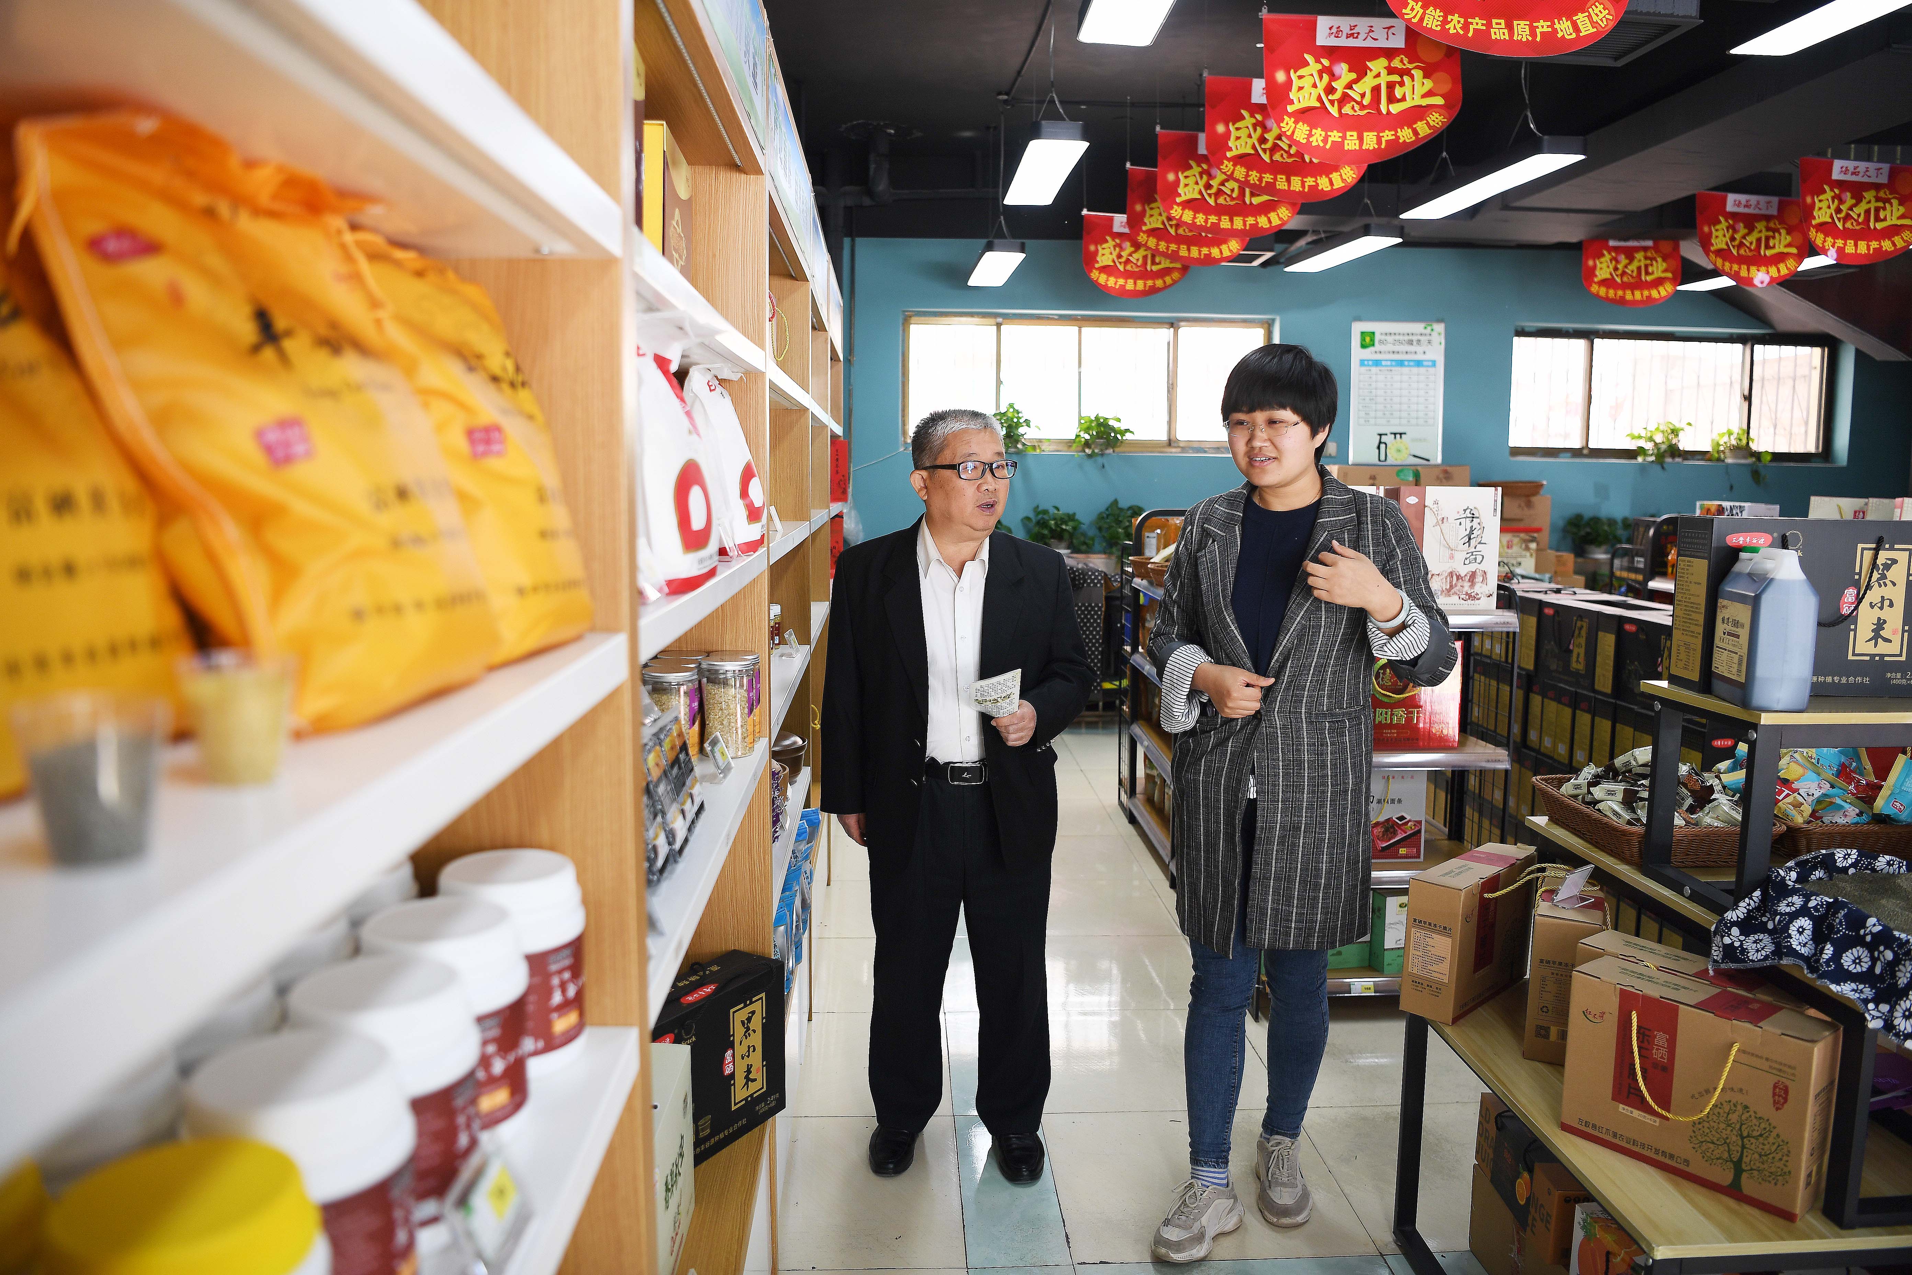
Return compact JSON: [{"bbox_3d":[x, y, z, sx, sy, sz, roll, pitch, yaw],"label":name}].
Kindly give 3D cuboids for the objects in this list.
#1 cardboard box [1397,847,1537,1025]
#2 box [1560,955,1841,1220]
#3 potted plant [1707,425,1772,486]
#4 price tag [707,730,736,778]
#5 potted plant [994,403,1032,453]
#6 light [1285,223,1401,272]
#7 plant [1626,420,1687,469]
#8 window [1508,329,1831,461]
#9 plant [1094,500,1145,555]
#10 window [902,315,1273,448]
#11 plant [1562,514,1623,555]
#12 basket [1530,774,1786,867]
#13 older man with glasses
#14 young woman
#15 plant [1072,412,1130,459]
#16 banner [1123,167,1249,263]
[{"bbox_3d":[1.038,0.592,2.568,0.335,0.266,0.103,-6,10,-42],"label":"cardboard box"},{"bbox_3d":[1.130,0.676,1.948,0.109,0.268,0.332,-5,9,-39],"label":"box"},{"bbox_3d":[5.135,-1.190,8.354,0.340,0.380,0.260,0,7,-3],"label":"potted plant"},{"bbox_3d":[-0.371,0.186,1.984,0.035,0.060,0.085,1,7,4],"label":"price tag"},{"bbox_3d":[0.362,-1.328,8.122,0.270,0.330,0.270,0,7,-3],"label":"potted plant"},{"bbox_3d":[2.080,-2.085,6.889,0.220,0.065,1.130,0,7,-3],"label":"light"},{"bbox_3d":[4.722,-1.300,8.592,0.360,0.310,0.310,0,7,-5],"label":"plant"},{"bbox_3d":[4.685,-1.581,8.365,2.160,0.850,0.130,0,7,-3],"label":"window"},{"bbox_3d":[1.021,-0.661,7.883,0.330,0.370,0.310,0,7,-3],"label":"plant"},{"bbox_3d":[0.862,-1.669,8.307,2.410,0.870,0.120,0,7,-5],"label":"window"},{"bbox_3d":[4.145,-0.656,8.292,0.370,0.280,0.340,0,7,-5],"label":"plant"},{"bbox_3d":[1.380,0.365,2.529,0.285,0.088,0.390,0,7,-3],"label":"basket"},{"bbox_3d":[-0.011,0.336,2.848,0.590,1.670,0.370,0,7,-7],"label":"older man with glasses"},{"bbox_3d":[0.671,0.324,2.607,0.580,1.770,0.430,2,7,12],"label":"young woman"},{"bbox_3d":[0.954,-1.319,8.306,0.380,0.300,0.320,0,7,-5],"label":"plant"},{"bbox_3d":[1.207,-2.207,6.687,0.660,0.490,0.020,-1,7,-9],"label":"banner"}]

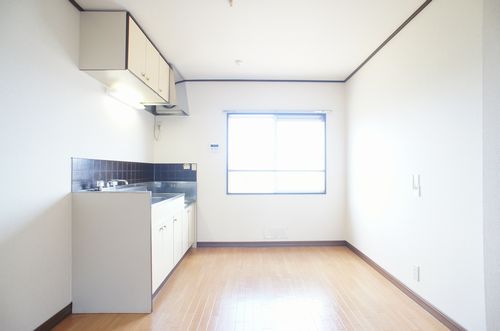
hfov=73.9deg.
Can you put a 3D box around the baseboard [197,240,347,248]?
[{"bbox_3d":[0.303,1.087,4.538,2.058,0.073,0.020,0,-1,0],"label":"baseboard"}]

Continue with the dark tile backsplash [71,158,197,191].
[{"bbox_3d":[-1.013,0.087,3.503,0.582,0.247,2.080,0,-1,0],"label":"dark tile backsplash"}]

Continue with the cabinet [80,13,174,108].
[{"bbox_3d":[-1.124,-0.956,3.264,0.363,0.449,1.350,0,-1,0],"label":"cabinet"}]

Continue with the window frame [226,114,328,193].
[{"bbox_3d":[0.377,-0.159,4.592,1.370,1.115,0.080,0,-1,0],"label":"window frame"}]

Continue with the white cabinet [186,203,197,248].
[{"bbox_3d":[-1.009,0.799,4.102,0.587,0.635,0.840,0,-1,0],"label":"white cabinet"}]

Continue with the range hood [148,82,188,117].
[{"bbox_3d":[-1.068,-0.919,4.218,0.467,0.475,0.660,0,-1,0],"label":"range hood"}]

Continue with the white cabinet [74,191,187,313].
[{"bbox_3d":[-1.012,0.651,3.066,0.587,0.900,1.236,0,-1,0],"label":"white cabinet"}]

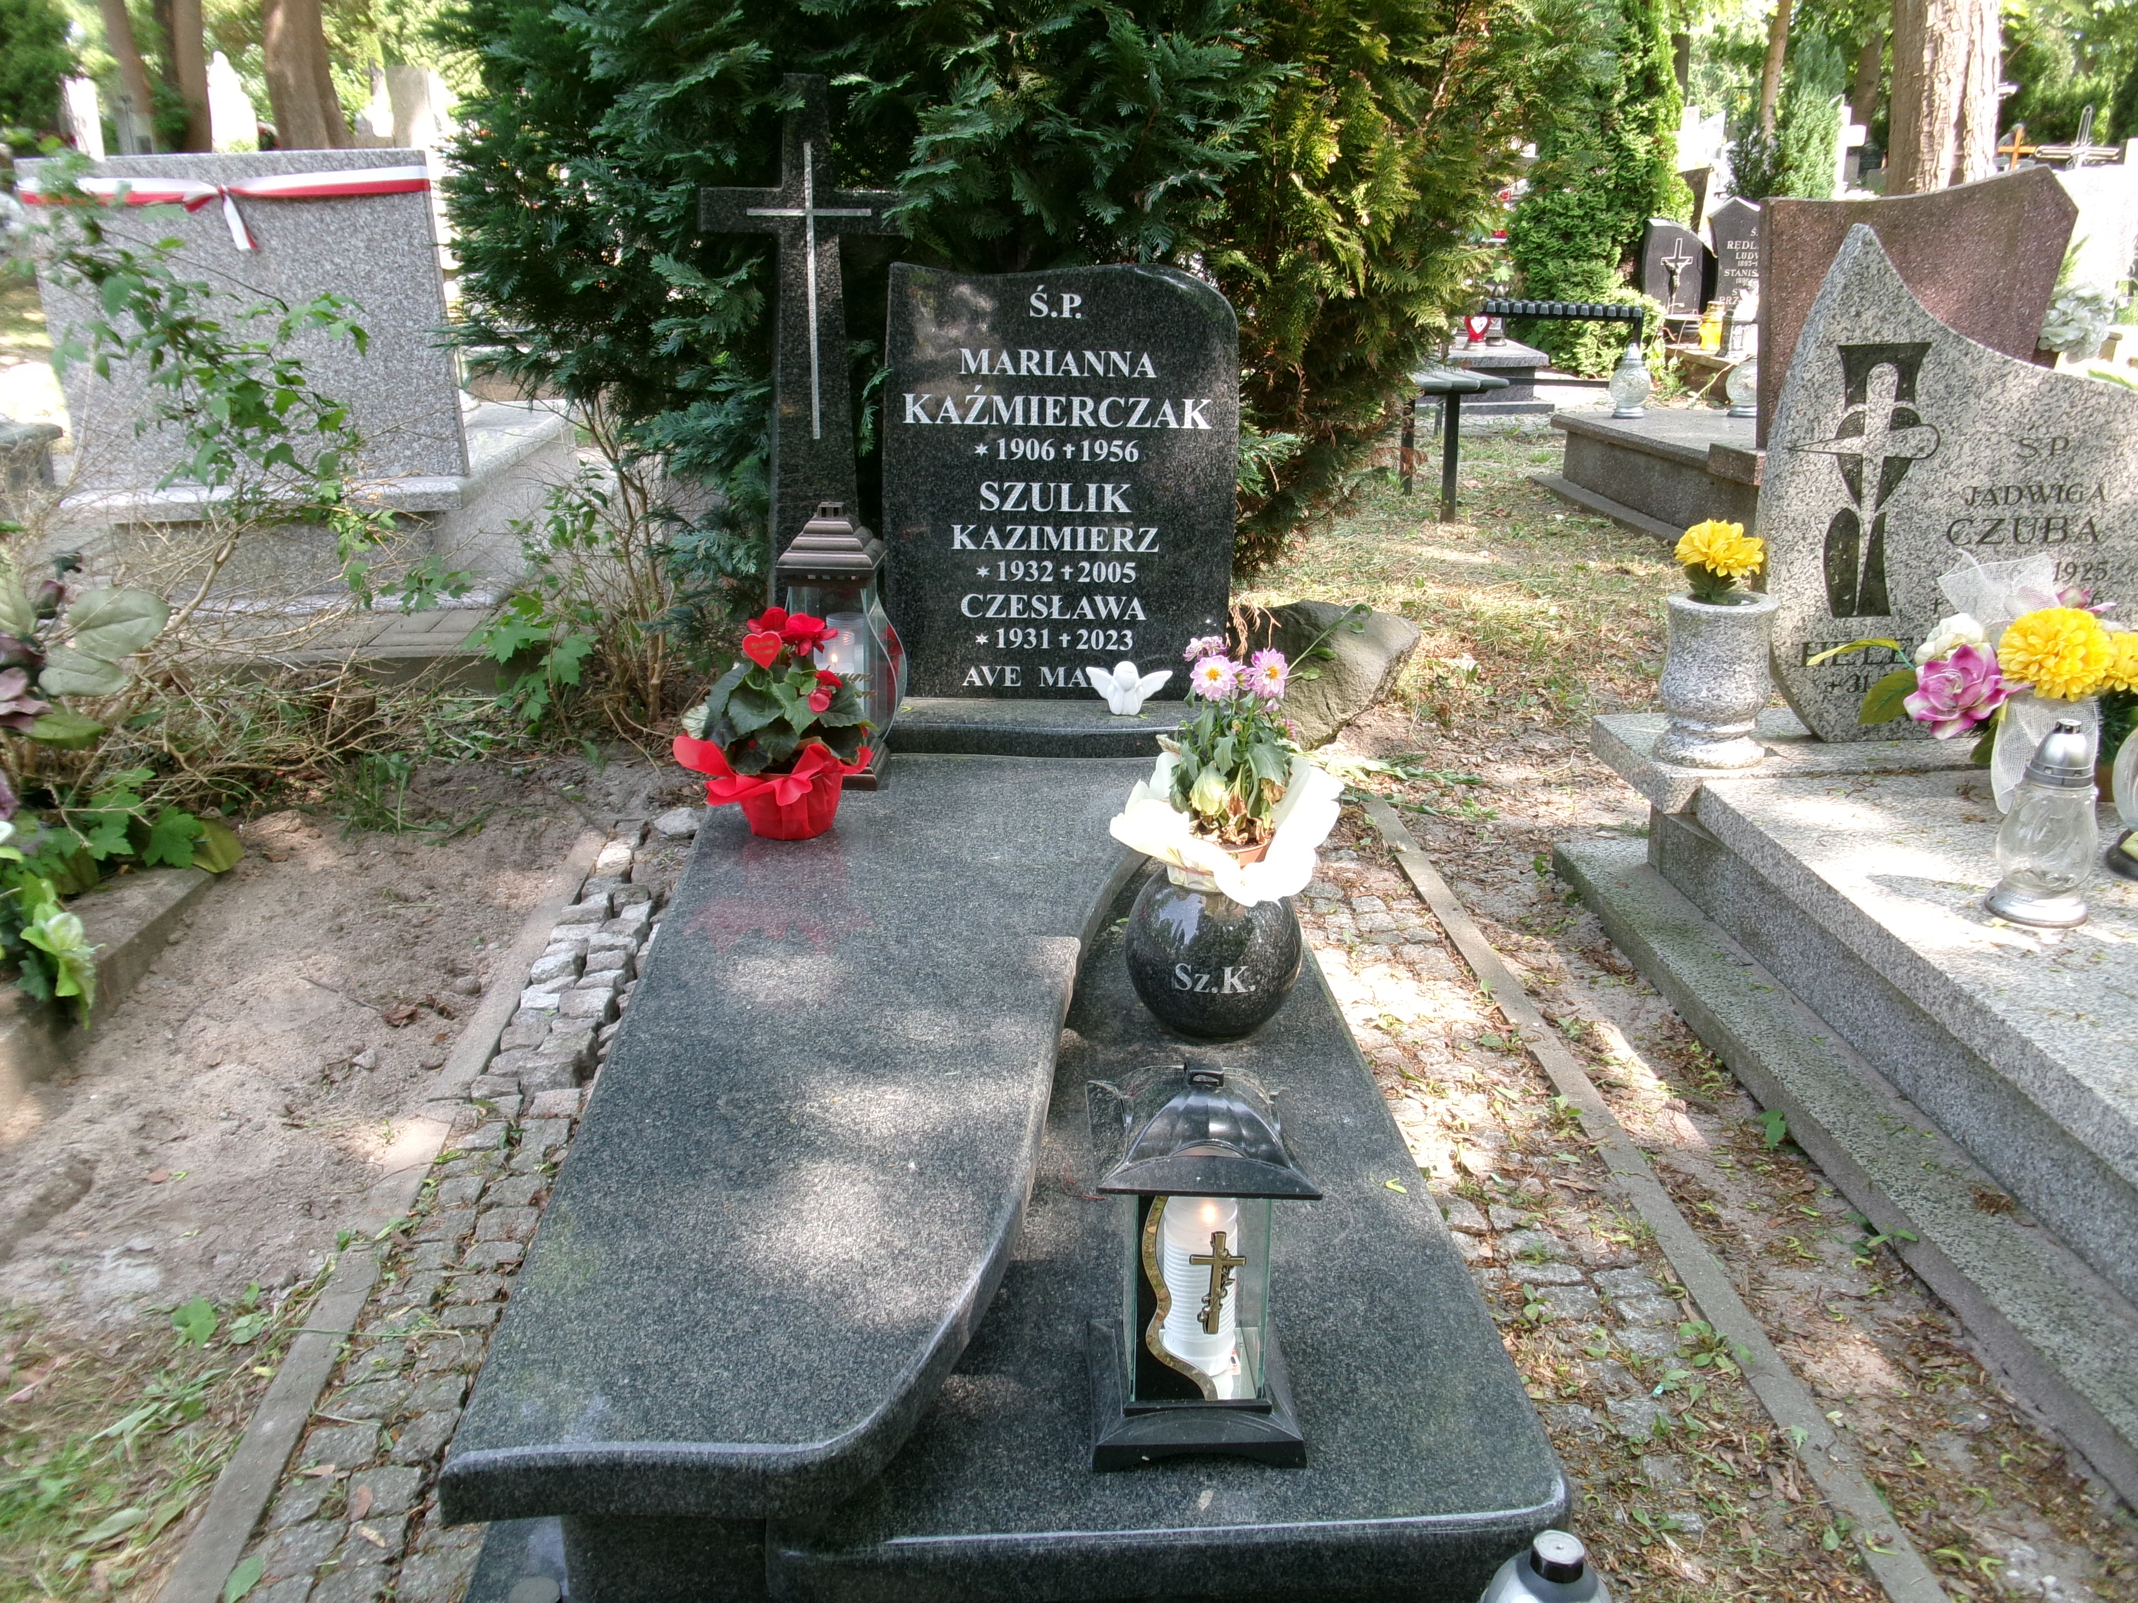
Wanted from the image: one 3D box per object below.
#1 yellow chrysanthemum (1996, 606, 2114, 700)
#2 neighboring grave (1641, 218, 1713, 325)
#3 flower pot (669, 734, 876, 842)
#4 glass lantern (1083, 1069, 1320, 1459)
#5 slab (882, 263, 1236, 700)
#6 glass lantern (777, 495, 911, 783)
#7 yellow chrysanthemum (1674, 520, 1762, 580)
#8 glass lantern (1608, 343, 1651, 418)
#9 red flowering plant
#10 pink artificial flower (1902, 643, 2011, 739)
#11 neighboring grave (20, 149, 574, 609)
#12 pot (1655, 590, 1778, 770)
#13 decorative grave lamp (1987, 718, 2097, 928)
[{"bbox_3d":[1.511,-0.227,2.650,0.170,0.140,0.160,-1,19,-4],"label":"yellow chrysanthemum"},{"bbox_3d":[3.737,-3.261,10.600,0.400,0.610,0.100,1,19,3],"label":"neighboring grave"},{"bbox_3d":[-0.428,-0.027,2.538,0.289,0.133,0.264,0,20,-4],"label":"flower pot"},{"bbox_3d":[0.099,0.338,1.345,0.162,0.310,0.162,0,19,-1],"label":"glass lantern"},{"bbox_3d":[-0.015,-0.538,2.963,0.614,0.730,0.080,0,20,-4],"label":"slab"},{"bbox_3d":[-0.367,-0.252,2.737,0.200,0.440,0.160,1,19,3],"label":"glass lantern"},{"bbox_3d":[1.172,-0.450,3.107,0.167,0.098,0.159,0,20,-4],"label":"yellow chrysanthemum"},{"bbox_3d":[2.232,-1.686,6.900,0.170,0.305,0.170,-1,19,-4],"label":"glass lantern"},{"bbox_3d":[-0.414,-0.172,2.487,0.284,0.245,0.264,0,20,-4],"label":"red flowering plant"},{"bbox_3d":[1.488,-0.185,2.901,0.183,0.155,0.131,6,20,14],"label":"pink artificial flower"},{"bbox_3d":[-2.427,-1.526,5.931,1.262,1.280,2.040,0,20,-4],"label":"neighboring grave"},{"bbox_3d":[1.192,-0.231,3.193,0.220,0.281,0.220,0,20,-4],"label":"pot"},{"bbox_3d":[1.367,0.018,2.388,0.146,0.272,0.146,-1,19,-4],"label":"decorative grave lamp"}]

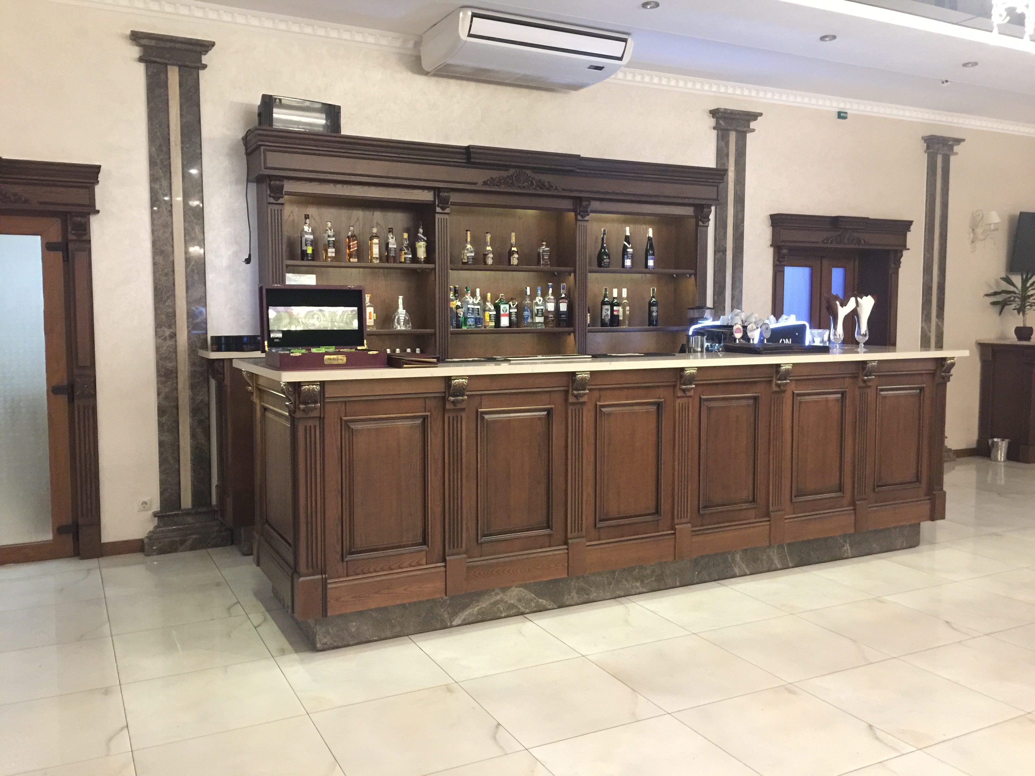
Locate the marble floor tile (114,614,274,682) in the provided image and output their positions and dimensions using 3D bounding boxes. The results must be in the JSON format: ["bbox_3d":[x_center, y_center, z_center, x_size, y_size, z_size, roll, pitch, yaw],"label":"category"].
[{"bbox_3d":[-1.449,1.150,3.850,0.600,0.010,0.600,-2,5,-27],"label":"marble floor tile"}]

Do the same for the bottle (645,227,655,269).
[{"bbox_3d":[1.023,-1.075,6.703,0.076,0.318,0.076,0,5,0],"label":"bottle"}]

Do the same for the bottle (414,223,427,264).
[{"bbox_3d":[-0.650,-0.980,5.890,0.075,0.283,0.075,-2,5,-27],"label":"bottle"}]

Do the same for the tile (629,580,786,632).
[{"bbox_3d":[0.959,1.125,4.462,0.600,0.010,0.600,-2,5,-27],"label":"tile"}]

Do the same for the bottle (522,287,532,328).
[{"bbox_3d":[0.072,-0.582,6.292,0.073,0.296,0.073,0,5,0],"label":"bottle"}]

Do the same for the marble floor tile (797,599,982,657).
[{"bbox_3d":[1.767,1.137,4.152,0.600,0.010,0.600,-2,5,-27],"label":"marble floor tile"}]

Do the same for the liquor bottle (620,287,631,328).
[{"bbox_3d":[0.826,-0.614,6.675,0.078,0.301,0.078,0,5,0],"label":"liquor bottle"}]

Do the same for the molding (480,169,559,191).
[{"bbox_3d":[0.021,-1.439,5.964,0.585,0.122,0.030,-2,5,-27],"label":"molding"}]

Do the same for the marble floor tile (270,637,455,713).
[{"bbox_3d":[-0.647,1.178,3.611,0.600,0.010,0.600,-2,5,-27],"label":"marble floor tile"}]

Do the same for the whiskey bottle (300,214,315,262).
[{"bbox_3d":[-1.343,-0.955,5.539,0.080,0.303,0.080,-2,5,-27],"label":"whiskey bottle"}]

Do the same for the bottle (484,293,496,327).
[{"bbox_3d":[-0.199,-0.548,6.157,0.082,0.252,0.082,0,5,0],"label":"bottle"}]

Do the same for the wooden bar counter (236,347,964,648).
[{"bbox_3d":[0.706,0.445,4.971,4.260,1.244,1.050,-2,5,-27],"label":"wooden bar counter"}]

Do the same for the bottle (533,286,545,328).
[{"bbox_3d":[0.158,-0.584,6.301,0.085,0.299,0.083,0,5,-6],"label":"bottle"}]

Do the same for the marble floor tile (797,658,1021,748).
[{"bbox_3d":[1.502,1.204,3.354,0.600,0.012,0.600,-2,5,-27],"label":"marble floor tile"}]

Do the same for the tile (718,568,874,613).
[{"bbox_3d":[1.492,1.094,4.691,0.600,0.012,0.600,-2,5,-27],"label":"tile"}]

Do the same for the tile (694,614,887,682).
[{"bbox_3d":[1.238,1.170,3.927,0.600,0.010,0.600,-2,5,-27],"label":"tile"}]

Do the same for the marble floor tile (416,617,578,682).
[{"bbox_3d":[-0.110,1.153,3.864,0.600,0.010,0.600,-2,5,-27],"label":"marble floor tile"}]

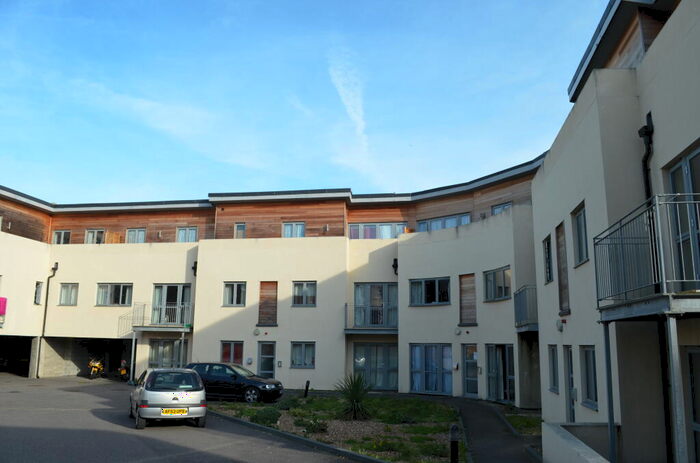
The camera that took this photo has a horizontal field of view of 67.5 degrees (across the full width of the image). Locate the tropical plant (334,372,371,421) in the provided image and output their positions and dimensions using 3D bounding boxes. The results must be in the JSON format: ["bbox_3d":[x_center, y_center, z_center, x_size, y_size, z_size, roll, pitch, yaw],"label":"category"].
[{"bbox_3d":[0.126,4.381,13.946,1.050,1.240,1.050,1,-12,0],"label":"tropical plant"}]

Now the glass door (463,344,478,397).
[{"bbox_3d":[4.762,5.447,20.528,0.800,2.030,0.120,-10,-16,43],"label":"glass door"}]

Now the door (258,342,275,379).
[{"bbox_3d":[-3.765,6.000,23.612,0.831,2.121,0.130,-1,-12,8],"label":"door"}]

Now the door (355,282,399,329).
[{"bbox_3d":[1.210,3.370,23.940,2.050,2.080,0.150,-1,-12,9],"label":"door"}]

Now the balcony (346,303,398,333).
[{"bbox_3d":[1.050,3.909,23.440,2.500,1.330,0.750,-1,-12,9],"label":"balcony"}]

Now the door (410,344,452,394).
[{"bbox_3d":[3.375,5.676,21.668,1.880,2.040,0.150,-7,-14,32],"label":"door"}]

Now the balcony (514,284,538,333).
[{"bbox_3d":[5.732,2.454,16.247,0.900,1.320,2.500,-1,-12,10],"label":"balcony"}]

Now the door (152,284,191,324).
[{"bbox_3d":[-8.800,3.603,25.890,2.121,2.153,0.150,-1,-12,10],"label":"door"}]

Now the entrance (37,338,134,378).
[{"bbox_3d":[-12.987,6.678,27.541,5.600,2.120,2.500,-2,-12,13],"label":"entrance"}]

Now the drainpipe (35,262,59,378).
[{"bbox_3d":[-15.814,4.605,27.257,0.500,6.000,0.180,-2,-12,13],"label":"drainpipe"}]

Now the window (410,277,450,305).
[{"bbox_3d":[3.430,2.580,22.296,1.850,1.180,0.150,-7,-14,32],"label":"window"}]

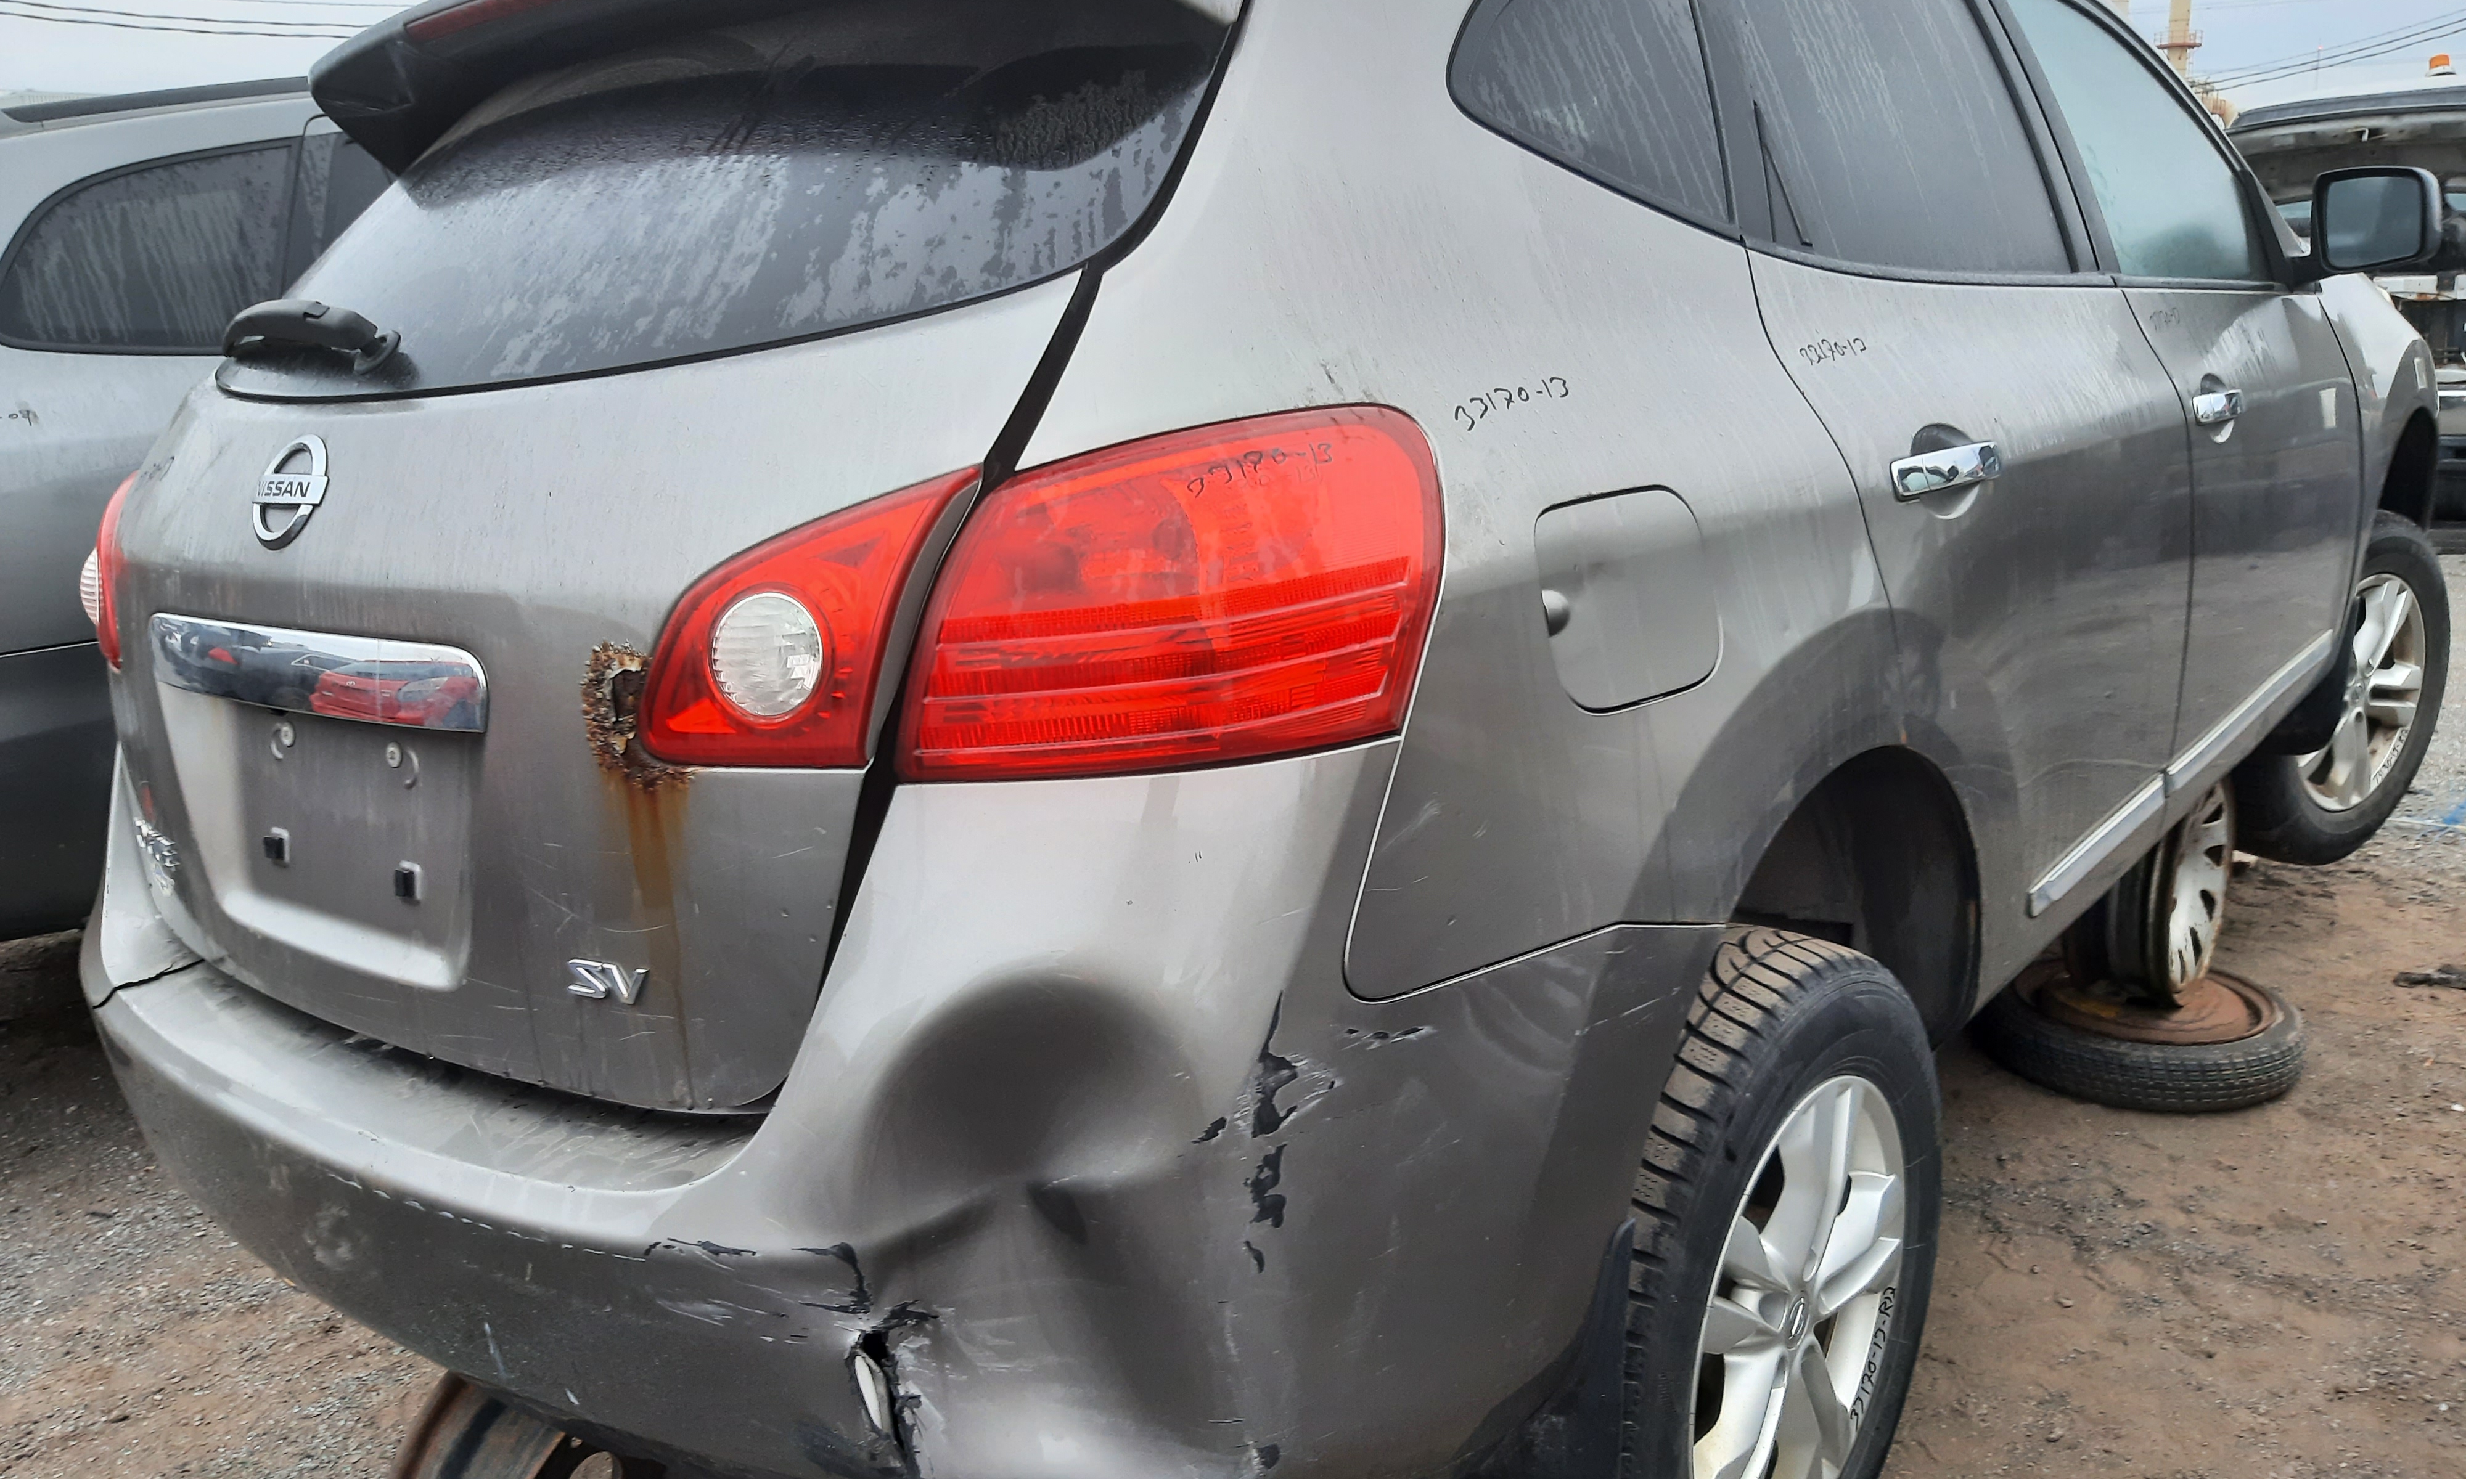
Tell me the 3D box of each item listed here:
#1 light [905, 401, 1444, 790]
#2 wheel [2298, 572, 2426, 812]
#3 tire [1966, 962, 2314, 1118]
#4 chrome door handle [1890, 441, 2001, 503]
[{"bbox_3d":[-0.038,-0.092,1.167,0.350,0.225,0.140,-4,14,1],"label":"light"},{"bbox_3d":[2.218,-0.105,3.787,0.468,0.468,0.190,-12,17,-29],"label":"wheel"},{"bbox_3d":[1.645,0.520,3.375,0.575,0.125,0.575,8,18,39],"label":"tire"},{"bbox_3d":[0.654,-0.246,1.696,0.050,0.043,0.250,6,14,37],"label":"chrome door handle"}]

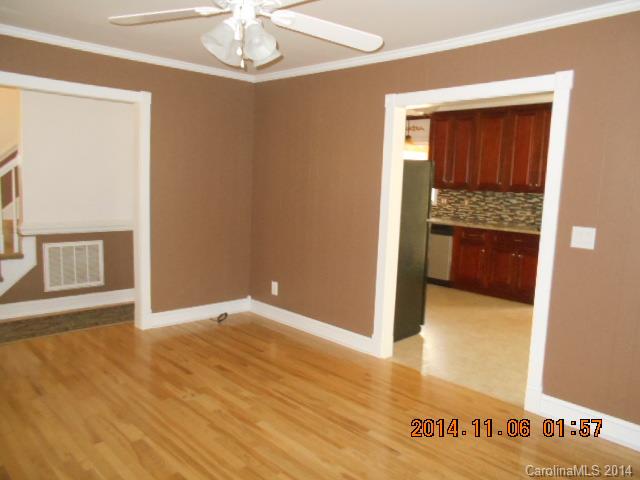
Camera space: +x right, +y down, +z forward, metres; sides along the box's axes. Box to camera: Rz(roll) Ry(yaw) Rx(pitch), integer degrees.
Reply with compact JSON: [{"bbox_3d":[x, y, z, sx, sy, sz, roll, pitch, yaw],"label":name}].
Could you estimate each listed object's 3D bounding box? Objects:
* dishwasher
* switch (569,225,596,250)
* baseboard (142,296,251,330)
[{"bbox_3d":[1.800,0.206,6.962,0.600,0.860,0.600,9,10,44],"label":"dishwasher"},{"bbox_3d":[1.530,-0.011,2.790,0.120,0.120,0.014,9,10,44],"label":"switch"},{"bbox_3d":[-1.181,0.723,4.768,1.149,0.148,0.020,-4,9,-41],"label":"baseboard"}]

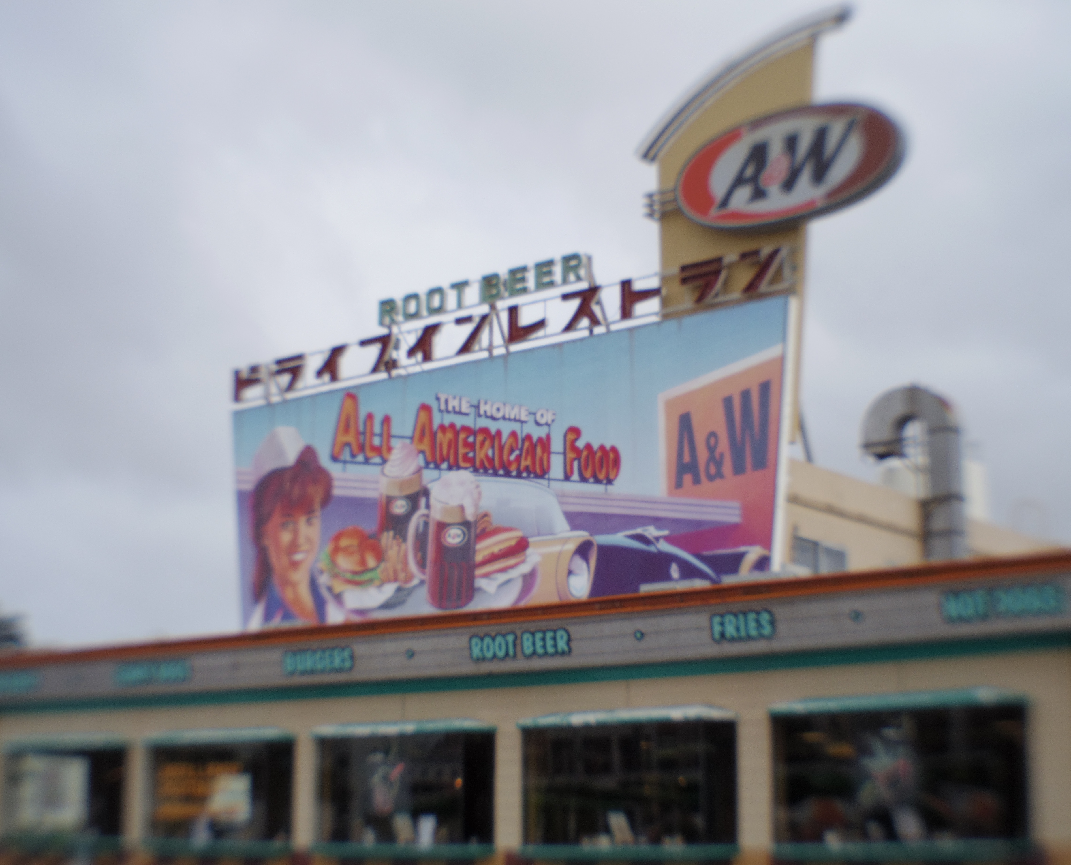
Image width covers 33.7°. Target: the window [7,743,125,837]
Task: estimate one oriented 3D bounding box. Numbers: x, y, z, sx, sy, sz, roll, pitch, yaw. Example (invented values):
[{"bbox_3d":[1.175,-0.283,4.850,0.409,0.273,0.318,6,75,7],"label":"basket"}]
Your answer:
[{"bbox_3d":[-6.230,4.704,23.286,2.504,1.286,0.150,-10,-16,36],"label":"window"}]

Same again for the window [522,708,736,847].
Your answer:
[{"bbox_3d":[0.905,3.533,17.919,2.504,1.286,0.150,-10,-16,36],"label":"window"}]

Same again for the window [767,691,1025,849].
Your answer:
[{"bbox_3d":[3.287,3.112,16.131,2.504,1.286,0.150,-10,-16,36],"label":"window"}]

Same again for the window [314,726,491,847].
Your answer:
[{"bbox_3d":[-1.493,3.937,19.708,2.504,1.286,0.150,-10,-16,36],"label":"window"}]

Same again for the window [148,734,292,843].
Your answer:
[{"bbox_3d":[-3.875,4.326,21.497,2.504,1.286,0.150,-10,-16,36],"label":"window"}]

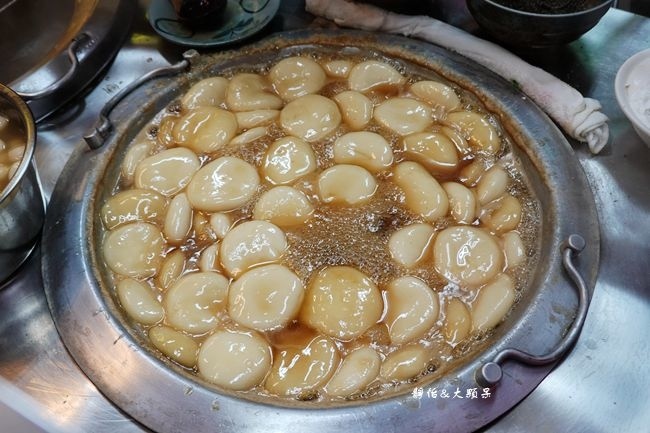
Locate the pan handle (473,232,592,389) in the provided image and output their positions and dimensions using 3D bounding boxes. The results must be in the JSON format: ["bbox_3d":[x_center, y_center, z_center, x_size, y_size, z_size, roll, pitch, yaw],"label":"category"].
[{"bbox_3d":[0.197,0.088,0.614,0.051,0.019,0.177,36,61,13],"label":"pan handle"}]

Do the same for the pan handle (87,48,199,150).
[{"bbox_3d":[-0.213,-0.140,0.809,0.051,0.019,0.178,21,55,32],"label":"pan handle"}]

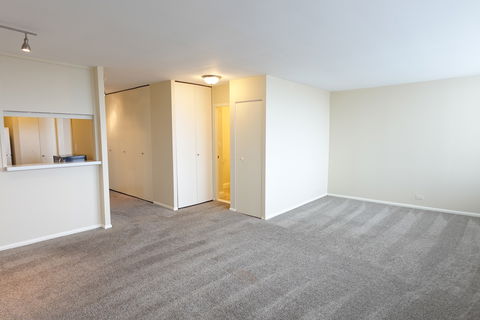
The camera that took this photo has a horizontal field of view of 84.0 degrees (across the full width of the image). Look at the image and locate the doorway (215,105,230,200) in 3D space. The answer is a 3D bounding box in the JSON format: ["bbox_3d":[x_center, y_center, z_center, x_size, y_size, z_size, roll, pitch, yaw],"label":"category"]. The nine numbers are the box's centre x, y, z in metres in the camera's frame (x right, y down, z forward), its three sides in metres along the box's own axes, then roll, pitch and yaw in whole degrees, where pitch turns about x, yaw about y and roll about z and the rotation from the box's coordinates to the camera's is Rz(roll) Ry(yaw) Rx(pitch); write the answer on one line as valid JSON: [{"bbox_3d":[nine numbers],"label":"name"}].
[{"bbox_3d":[-0.264,-0.122,5.503,0.660,2.080,0.110,5,8,41],"label":"doorway"}]

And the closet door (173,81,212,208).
[{"bbox_3d":[-0.904,-0.289,5.382,0.045,2.410,0.915,5,8,41],"label":"closet door"}]

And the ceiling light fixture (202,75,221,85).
[{"bbox_3d":[-0.482,-1.371,4.617,0.345,0.125,0.345,0,6,0],"label":"ceiling light fixture"}]

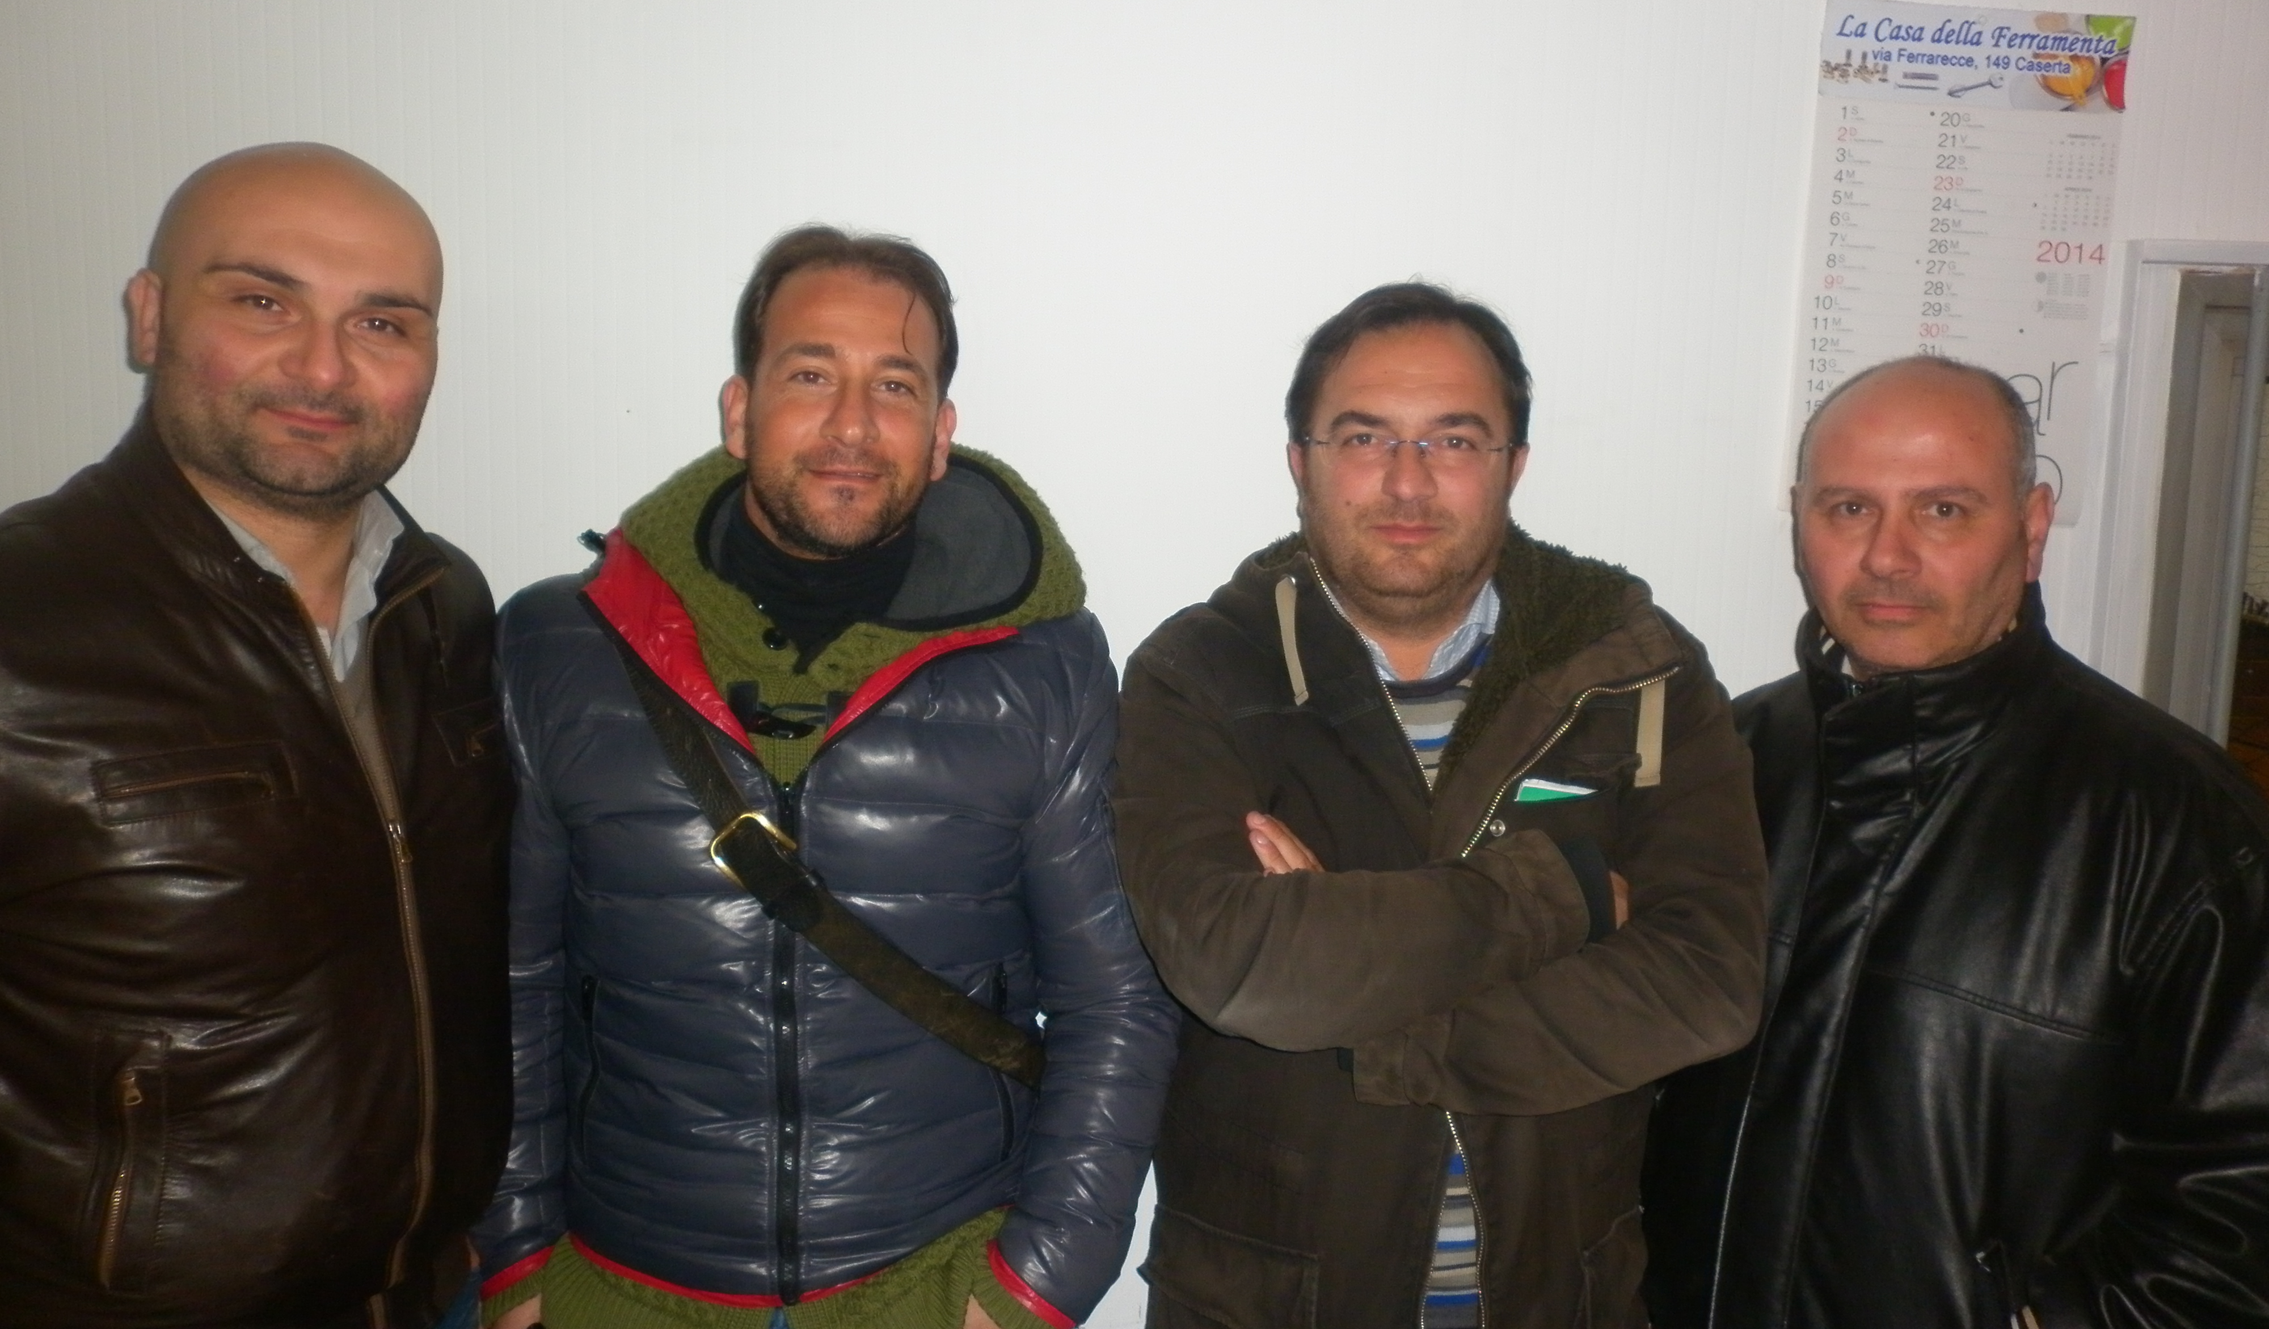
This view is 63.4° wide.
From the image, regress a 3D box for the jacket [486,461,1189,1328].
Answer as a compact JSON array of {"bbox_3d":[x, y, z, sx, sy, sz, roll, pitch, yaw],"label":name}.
[{"bbox_3d":[-0.240,0.205,1.435,0.550,0.640,0.310,1,8,-5],"label":"jacket"}]

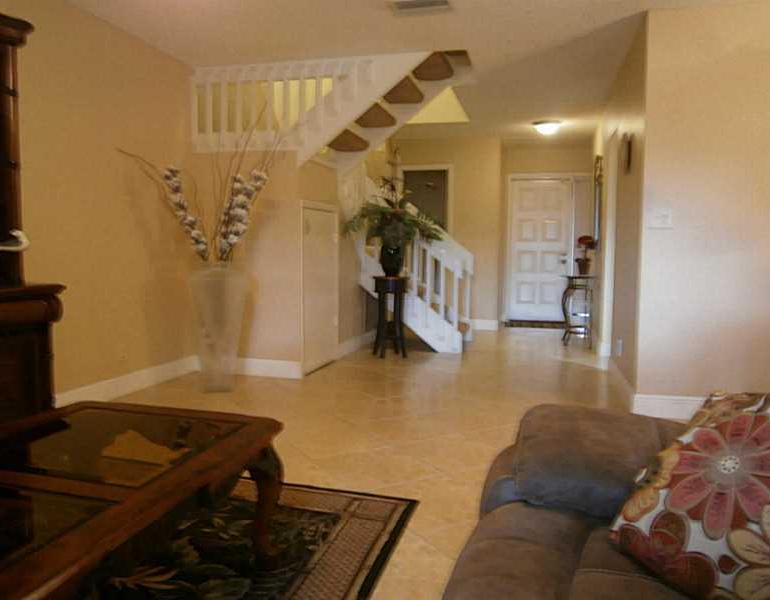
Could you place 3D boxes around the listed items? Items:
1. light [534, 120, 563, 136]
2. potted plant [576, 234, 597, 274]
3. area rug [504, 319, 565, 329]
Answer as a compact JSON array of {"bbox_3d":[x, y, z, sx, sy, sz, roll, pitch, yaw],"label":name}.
[{"bbox_3d":[1.773,-1.860,6.555,0.320,0.140,0.320,2,4,15],"label":"light"},{"bbox_3d":[2.114,-0.467,6.335,0.210,0.420,0.200,2,4,15],"label":"potted plant"},{"bbox_3d":[2.071,0.346,8.237,0.780,0.012,0.600,2,4,15],"label":"area rug"}]

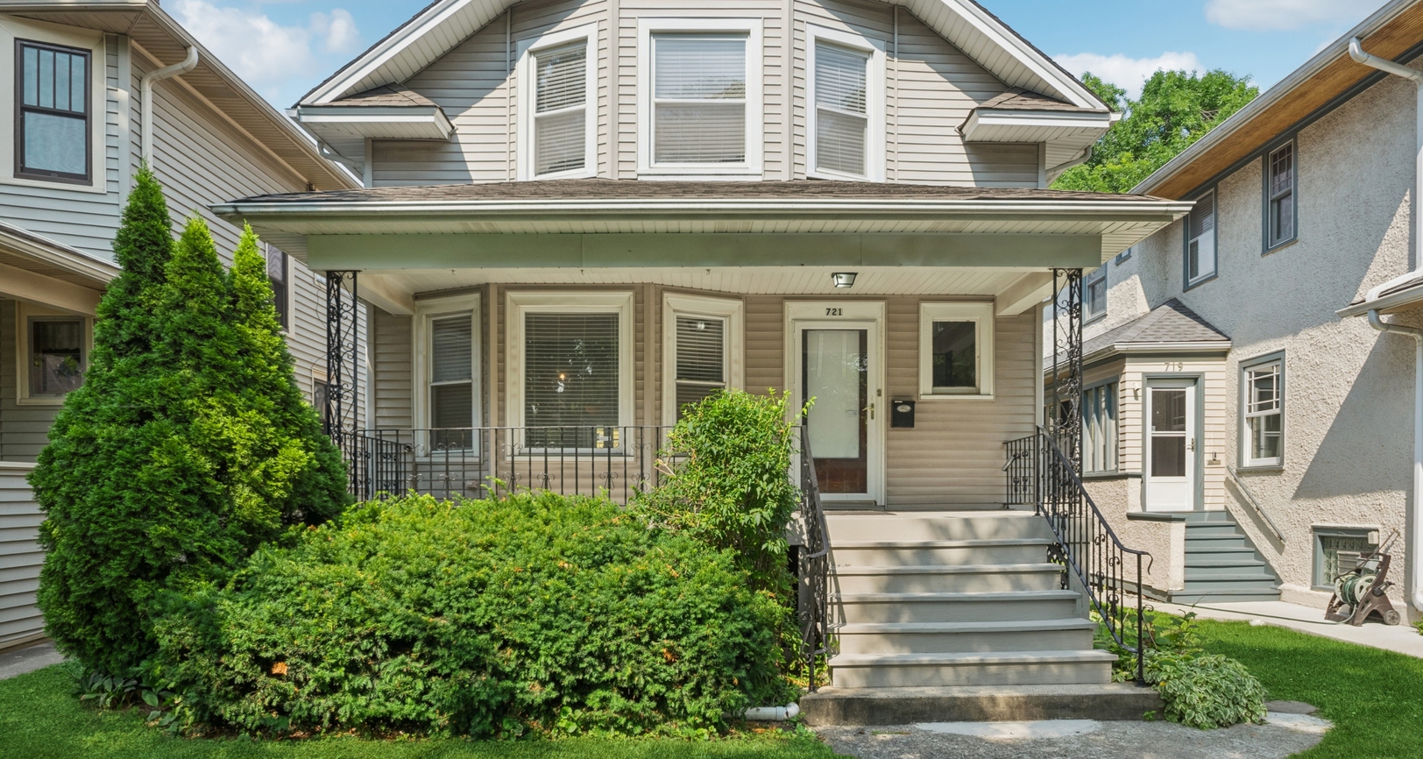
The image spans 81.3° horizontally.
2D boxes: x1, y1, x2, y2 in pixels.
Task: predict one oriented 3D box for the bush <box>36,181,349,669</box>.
[{"bbox_3d":[-4.830,0.352,7.550,2.650,4.500,1.900,0,-4,0],"label":"bush"}]

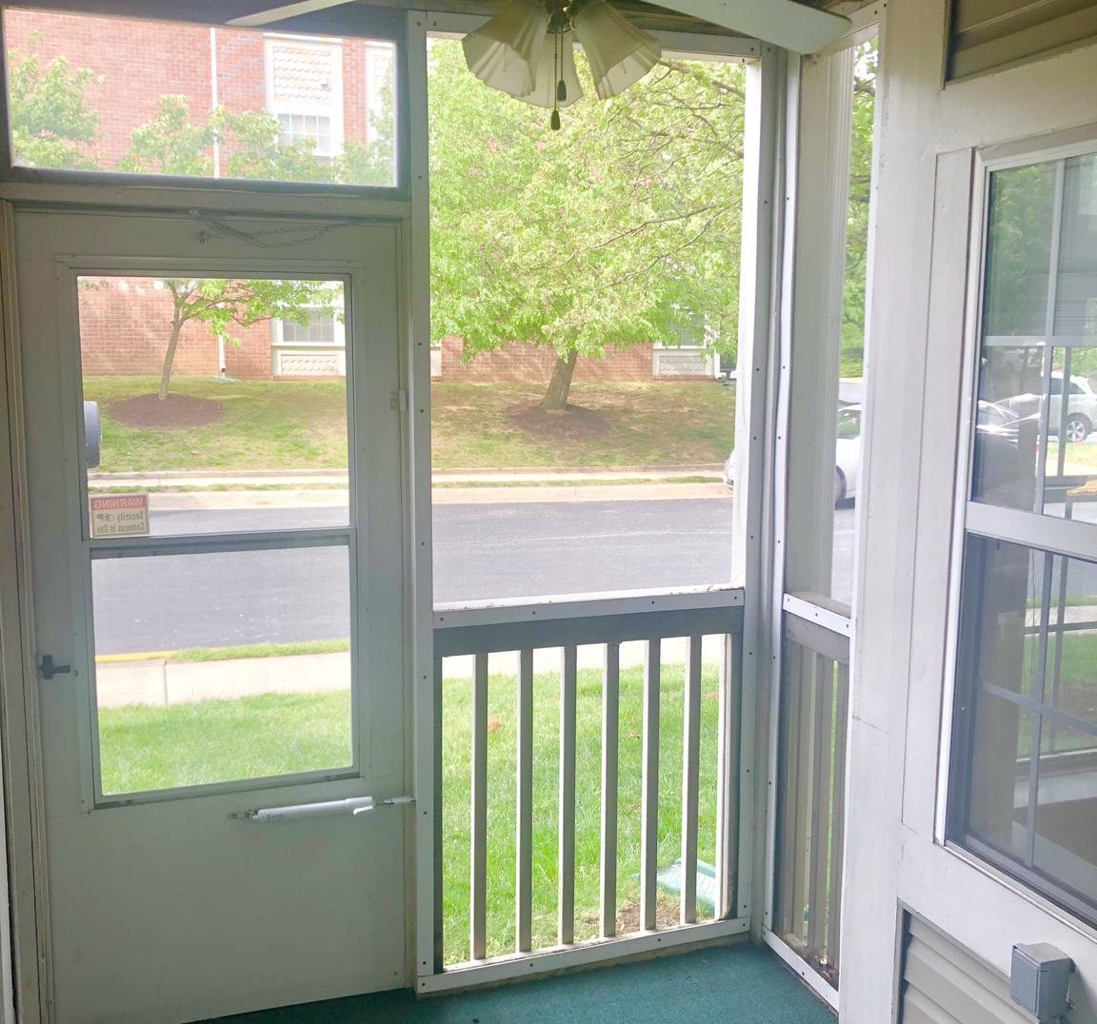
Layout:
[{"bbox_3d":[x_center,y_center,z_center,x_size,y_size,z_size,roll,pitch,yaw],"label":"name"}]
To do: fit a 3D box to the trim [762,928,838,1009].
[{"bbox_3d":[0.691,1.229,3.214,0.031,0.048,0.396,-2,9,-19],"label":"trim"}]

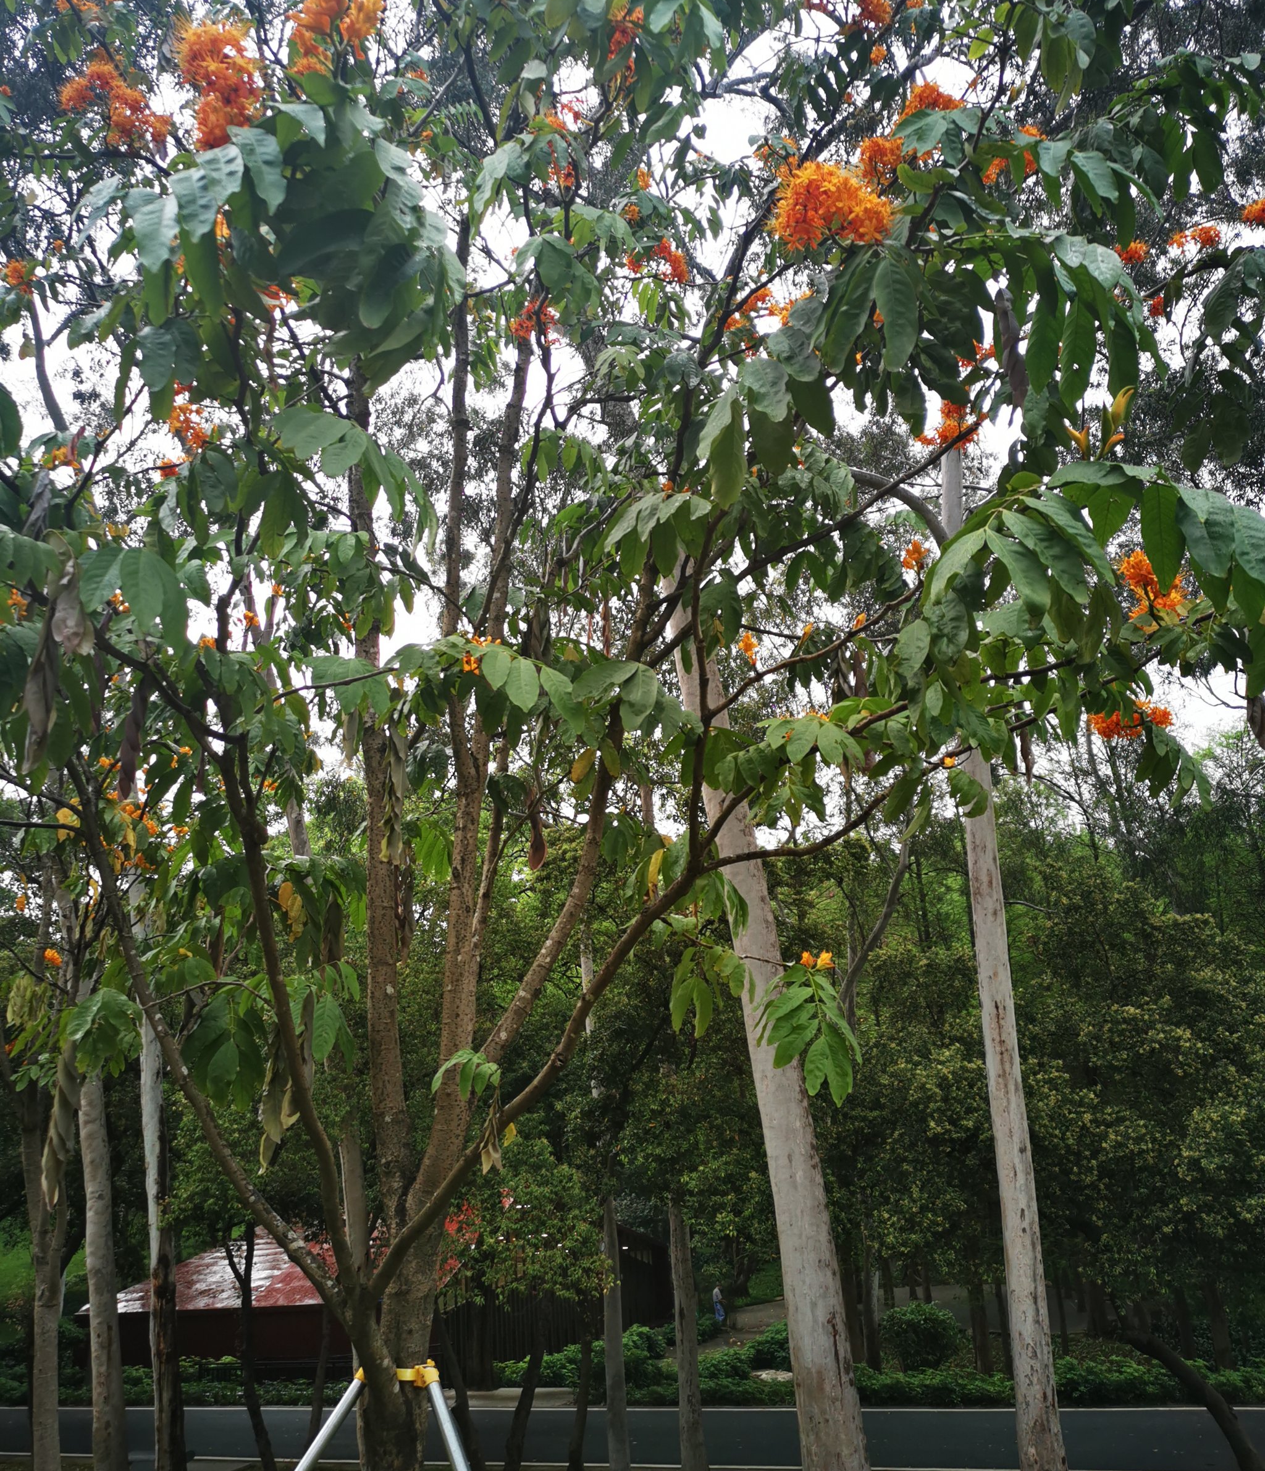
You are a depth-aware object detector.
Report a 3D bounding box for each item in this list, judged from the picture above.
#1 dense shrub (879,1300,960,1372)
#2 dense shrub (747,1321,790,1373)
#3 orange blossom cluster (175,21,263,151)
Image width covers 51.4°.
[{"bbox_3d":[4.497,9.417,20.521,1.268,1.045,1.268,-7,-23,9],"label":"dense shrub"},{"bbox_3d":[3.486,14.624,31.500,1.500,1.100,1.300,-5,-19,4],"label":"dense shrub"},{"bbox_3d":[-0.944,-1.482,3.000,0.190,0.300,0.190,6,-24,-20],"label":"orange blossom cluster"}]

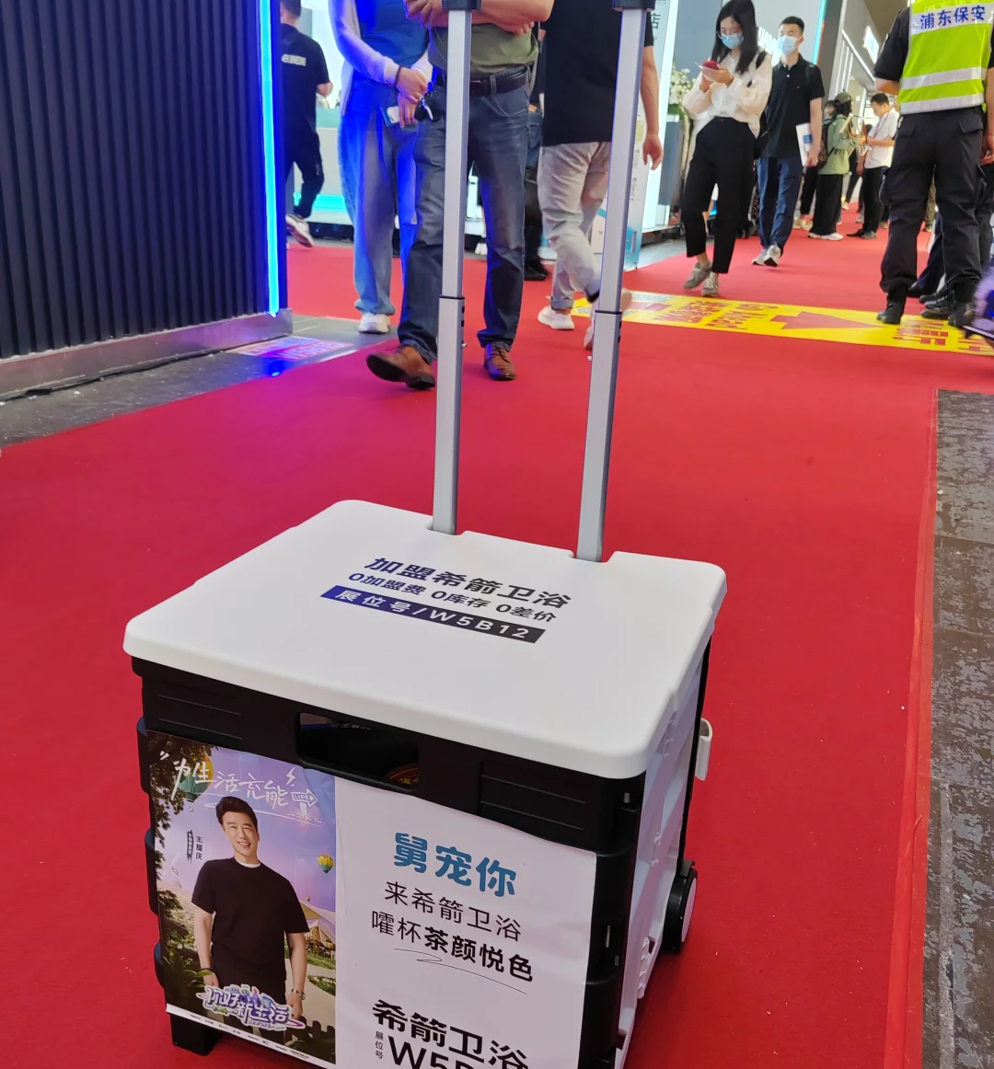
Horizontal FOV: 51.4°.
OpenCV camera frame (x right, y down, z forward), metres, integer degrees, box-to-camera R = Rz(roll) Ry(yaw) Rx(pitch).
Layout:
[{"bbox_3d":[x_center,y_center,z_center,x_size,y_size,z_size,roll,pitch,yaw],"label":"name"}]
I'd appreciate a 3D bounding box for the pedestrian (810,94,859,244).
[{"bbox_3d":[3.811,-4.169,11.713,0.500,1.570,0.450,6,21,9],"label":"pedestrian"}]

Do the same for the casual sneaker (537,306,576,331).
[{"bbox_3d":[0.279,-1.021,4.786,0.105,0.105,0.275,-9,23,-28],"label":"casual sneaker"}]

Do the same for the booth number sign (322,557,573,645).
[{"bbox_3d":[-0.039,0.055,0.904,0.204,0.006,0.109,10,21,19],"label":"booth number sign"}]

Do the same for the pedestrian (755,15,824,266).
[{"bbox_3d":[2.293,-3.045,8.097,0.500,1.790,0.430,14,23,28],"label":"pedestrian"}]

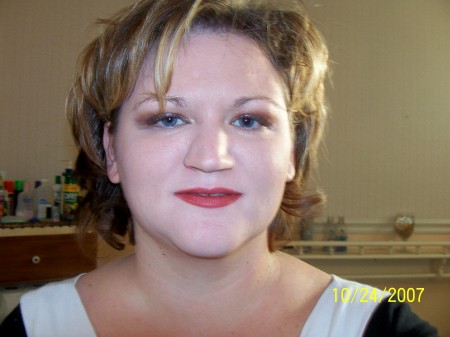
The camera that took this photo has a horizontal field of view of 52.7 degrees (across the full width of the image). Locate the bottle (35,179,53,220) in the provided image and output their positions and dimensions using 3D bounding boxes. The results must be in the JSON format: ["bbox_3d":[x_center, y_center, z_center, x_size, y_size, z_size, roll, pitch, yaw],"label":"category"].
[{"bbox_3d":[-0.831,0.145,2.100,0.070,0.193,0.066,2,-1,-23],"label":"bottle"}]

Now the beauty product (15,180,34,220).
[{"bbox_3d":[-0.930,0.148,2.120,0.076,0.184,0.052,2,-1,-29],"label":"beauty product"}]

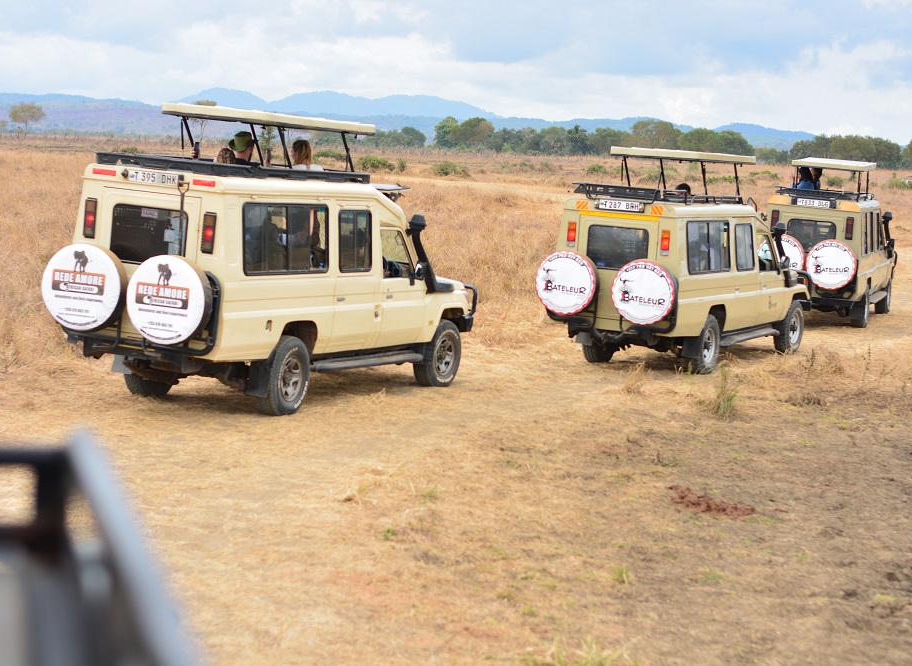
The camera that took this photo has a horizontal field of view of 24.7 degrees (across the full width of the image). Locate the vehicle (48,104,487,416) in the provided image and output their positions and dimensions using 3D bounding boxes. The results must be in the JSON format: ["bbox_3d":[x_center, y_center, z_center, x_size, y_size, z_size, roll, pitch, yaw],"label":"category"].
[{"bbox_3d":[-1.647,-0.776,21.297,1.900,2.850,6.300,8,6,23],"label":"vehicle"}]

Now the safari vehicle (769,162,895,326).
[{"bbox_3d":[6.452,-1.615,35.664,1.900,2.700,6.080,7,6,17],"label":"safari vehicle"}]

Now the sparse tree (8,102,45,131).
[{"bbox_3d":[-92.809,-46.242,450.000,7.779,7.131,7.390,4,6,0],"label":"sparse tree"}]

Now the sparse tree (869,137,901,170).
[{"bbox_3d":[88.581,-37.167,430.000,7.227,6.814,6.866,4,6,0],"label":"sparse tree"}]

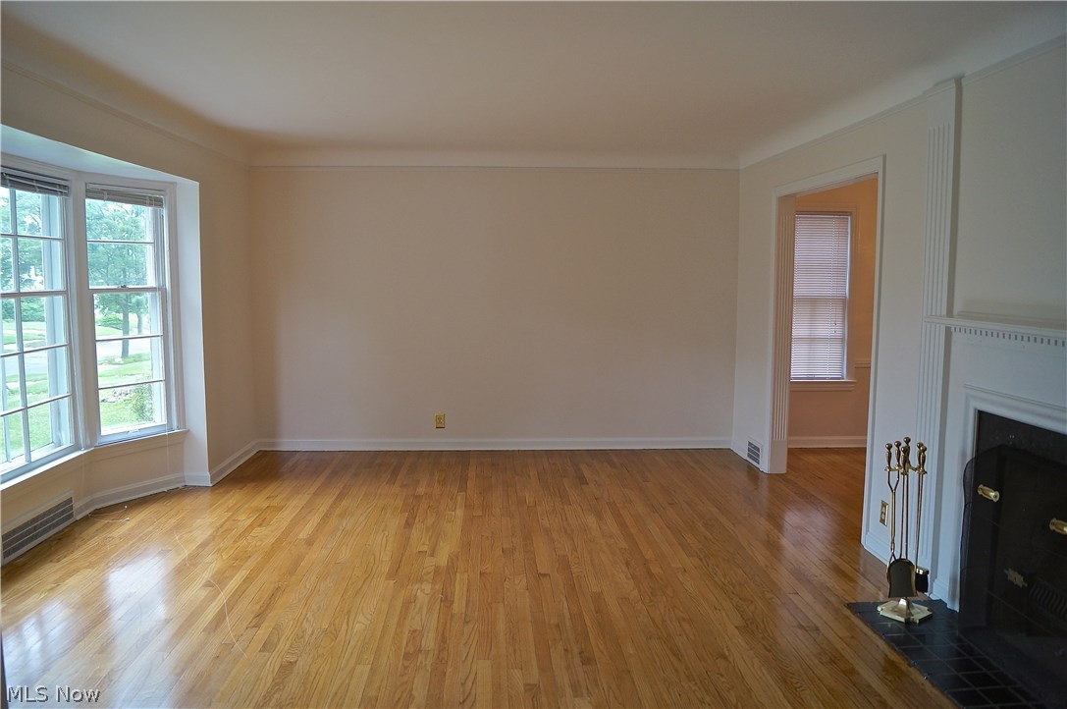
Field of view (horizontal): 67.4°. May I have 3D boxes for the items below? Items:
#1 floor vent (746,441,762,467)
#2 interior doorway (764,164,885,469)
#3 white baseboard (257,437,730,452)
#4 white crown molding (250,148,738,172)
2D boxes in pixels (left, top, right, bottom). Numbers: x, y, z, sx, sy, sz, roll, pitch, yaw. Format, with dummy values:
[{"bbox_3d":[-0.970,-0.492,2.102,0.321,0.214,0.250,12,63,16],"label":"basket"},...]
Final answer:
[{"bbox_3d":[1.700,0.760,6.206,0.030,0.160,0.337,0,6,-3],"label":"floor vent"},{"bbox_3d":[1.837,-0.074,5.051,0.180,2.091,1.664,0,6,-3],"label":"interior doorway"},{"bbox_3d":[-0.291,0.748,6.676,3.952,0.100,0.022,0,6,-3],"label":"white baseboard"},{"bbox_3d":[-0.279,-1.555,6.396,3.952,0.170,0.100,0,6,-3],"label":"white crown molding"}]

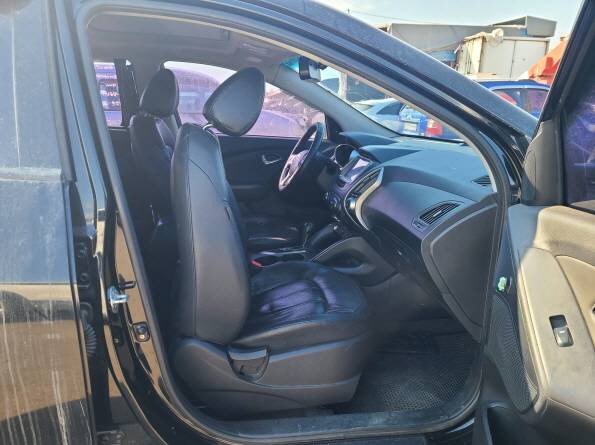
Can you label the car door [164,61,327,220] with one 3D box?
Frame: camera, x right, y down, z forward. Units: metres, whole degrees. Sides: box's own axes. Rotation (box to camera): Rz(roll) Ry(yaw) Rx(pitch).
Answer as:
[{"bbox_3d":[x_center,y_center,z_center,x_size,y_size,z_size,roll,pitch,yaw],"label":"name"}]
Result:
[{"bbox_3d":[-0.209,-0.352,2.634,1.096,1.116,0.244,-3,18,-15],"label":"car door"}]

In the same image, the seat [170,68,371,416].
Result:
[{"bbox_3d":[-0.105,0.039,1.530,0.650,1.076,0.538,-3,18,-15],"label":"seat"}]

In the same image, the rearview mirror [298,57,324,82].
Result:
[{"bbox_3d":[0.044,-0.597,1.778,0.056,0.081,0.249,0,17,-7],"label":"rearview mirror"}]

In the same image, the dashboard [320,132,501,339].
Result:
[{"bbox_3d":[0.402,-0.106,2.033,0.507,0.589,1.462,-3,18,-15],"label":"dashboard"}]

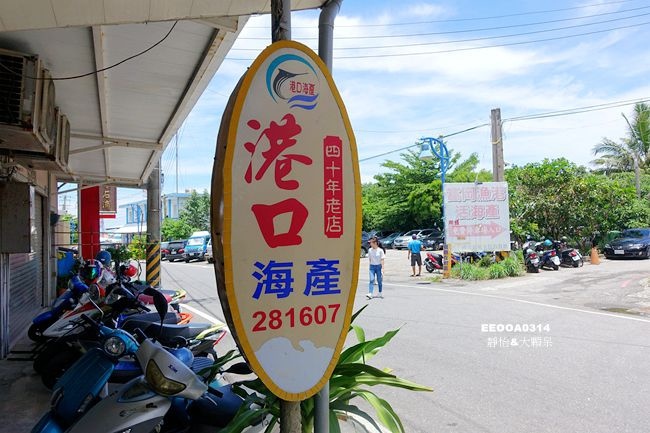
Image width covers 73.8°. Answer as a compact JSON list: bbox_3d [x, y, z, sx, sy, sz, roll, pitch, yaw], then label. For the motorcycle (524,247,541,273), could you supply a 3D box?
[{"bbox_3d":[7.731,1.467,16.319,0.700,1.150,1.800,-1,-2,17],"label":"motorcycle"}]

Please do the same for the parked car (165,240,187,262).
[{"bbox_3d":[-10.162,2.548,32.682,1.760,1.550,4.400,-2,-2,11],"label":"parked car"}]

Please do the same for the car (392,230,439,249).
[{"bbox_3d":[8.487,2.087,38.827,4.500,1.680,1.820,1,-2,-37],"label":"car"}]

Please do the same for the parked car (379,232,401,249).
[{"bbox_3d":[7.389,2.248,40.825,4.300,1.520,1.730,1,-2,-37],"label":"parked car"}]

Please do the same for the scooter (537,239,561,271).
[{"bbox_3d":[8.761,1.473,16.999,0.700,1.150,1.800,-1,-2,10],"label":"scooter"}]

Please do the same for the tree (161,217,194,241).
[{"bbox_3d":[-12.724,1.595,36.352,2.900,3.200,2.900,-1,-2,16],"label":"tree"}]

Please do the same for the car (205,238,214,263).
[{"bbox_3d":[-5.912,2.056,28.225,1.740,1.550,4.400,-1,-2,17],"label":"car"}]

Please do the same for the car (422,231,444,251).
[{"bbox_3d":[10.337,1.998,36.927,4.500,1.680,1.820,0,-2,-36],"label":"car"}]

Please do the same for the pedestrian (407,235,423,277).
[{"bbox_3d":[3.480,1.491,16.984,0.600,1.650,0.380,-2,-2,12],"label":"pedestrian"}]

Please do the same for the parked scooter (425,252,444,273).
[{"bbox_3d":[4.837,1.758,17.622,1.800,1.100,0.680,-3,-3,25],"label":"parked scooter"}]

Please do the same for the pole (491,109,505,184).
[{"bbox_3d":[6.719,-0.981,16.733,0.400,6.400,0.400,-2,-3,22],"label":"pole"}]

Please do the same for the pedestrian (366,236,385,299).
[{"bbox_3d":[1.308,1.337,11.433,0.480,1.610,0.400,-3,-3,25],"label":"pedestrian"}]

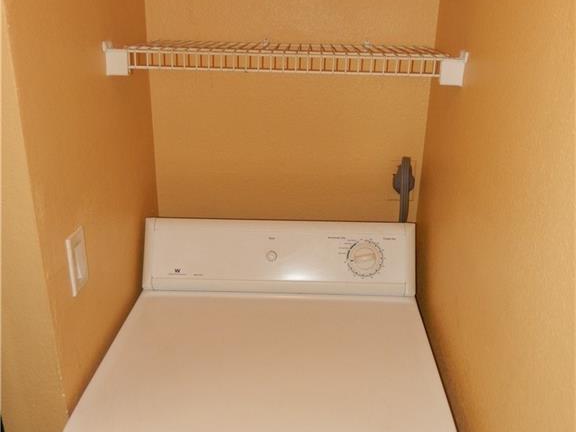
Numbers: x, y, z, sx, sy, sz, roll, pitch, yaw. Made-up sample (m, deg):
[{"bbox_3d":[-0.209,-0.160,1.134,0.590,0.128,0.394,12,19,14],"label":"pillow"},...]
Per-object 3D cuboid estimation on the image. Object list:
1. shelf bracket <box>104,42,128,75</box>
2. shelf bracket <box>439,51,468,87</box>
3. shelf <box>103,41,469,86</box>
[{"bbox_3d":[-0.348,-0.327,1.155,0.050,0.064,0.057,2,22,2],"label":"shelf bracket"},{"bbox_3d":[0.335,-0.302,1.135,0.050,0.063,0.057,2,22,2],"label":"shelf bracket"},{"bbox_3d":[-0.001,-0.364,1.268,0.734,0.064,0.321,2,22,2],"label":"shelf"}]

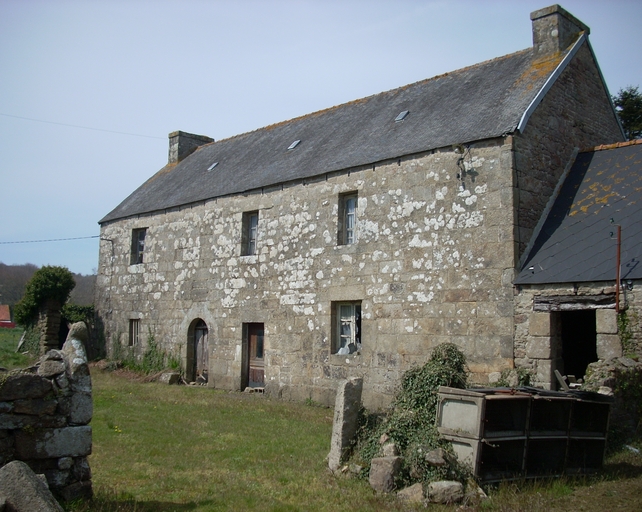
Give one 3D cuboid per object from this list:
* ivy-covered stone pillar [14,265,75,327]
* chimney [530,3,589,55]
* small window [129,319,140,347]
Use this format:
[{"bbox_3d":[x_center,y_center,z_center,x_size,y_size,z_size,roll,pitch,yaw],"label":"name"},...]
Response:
[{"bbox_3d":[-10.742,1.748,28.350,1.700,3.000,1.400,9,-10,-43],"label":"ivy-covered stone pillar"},{"bbox_3d":[6.444,-5.651,19.585,1.800,1.400,0.780,9,-10,-43],"label":"chimney"},{"bbox_3d":[-6.863,2.869,27.247,0.200,1.000,0.750,9,-10,-43],"label":"small window"}]

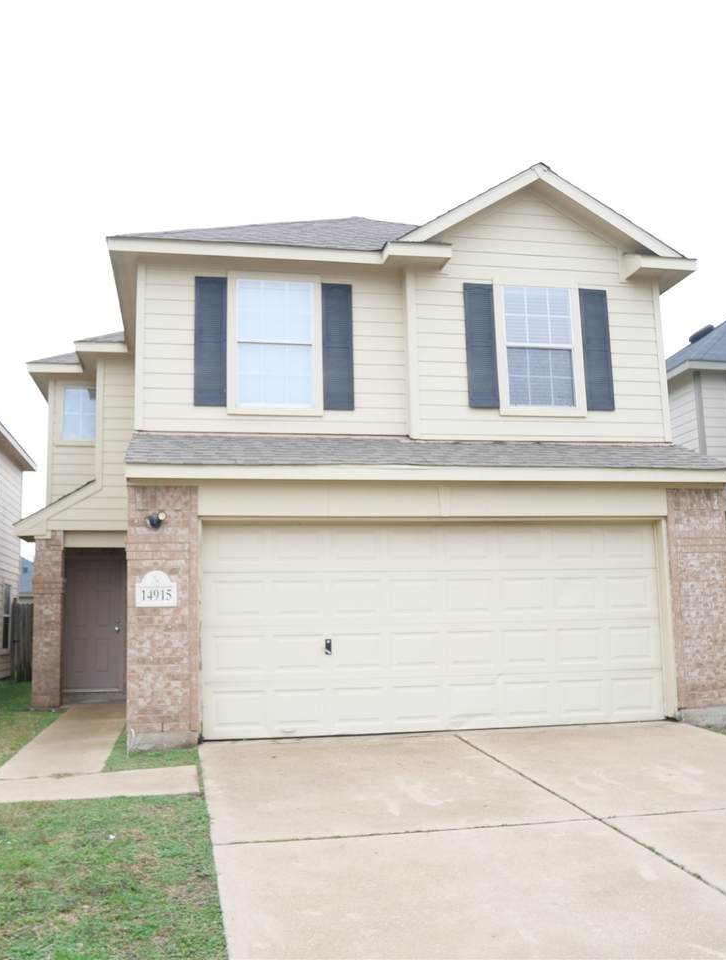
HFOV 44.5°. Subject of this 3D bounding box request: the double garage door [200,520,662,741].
[{"bbox_3d":[0.836,1.496,9.230,4.880,2.140,0.100,0,-10,-10],"label":"double garage door"}]

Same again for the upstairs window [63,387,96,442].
[{"bbox_3d":[-4.570,-1.074,14.332,0.600,0.920,0.100,0,-10,-10],"label":"upstairs window"}]

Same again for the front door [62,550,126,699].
[{"bbox_3d":[-4.223,2.256,13.906,0.950,2.120,0.100,0,-10,-10],"label":"front door"}]

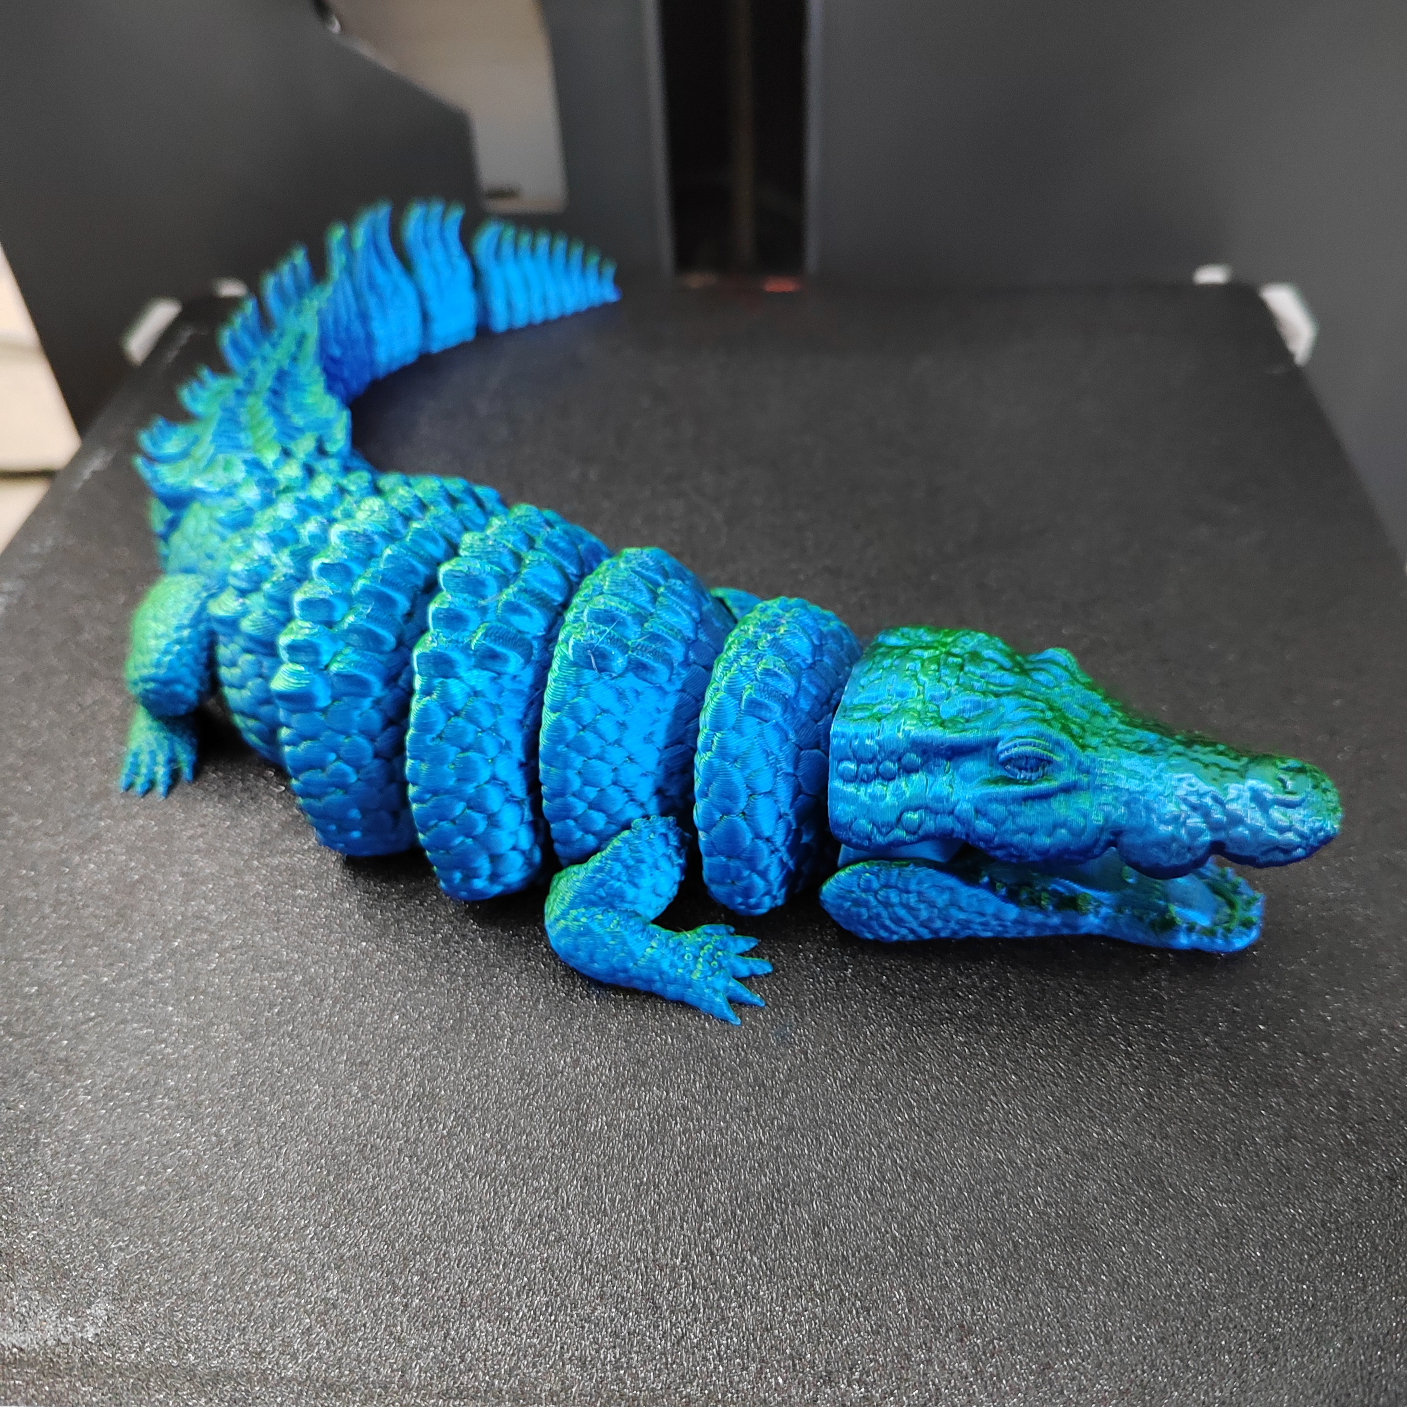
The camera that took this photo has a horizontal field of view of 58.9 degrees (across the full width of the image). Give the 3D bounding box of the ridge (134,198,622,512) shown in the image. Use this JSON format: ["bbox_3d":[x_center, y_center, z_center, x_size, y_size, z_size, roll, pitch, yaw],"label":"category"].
[{"bbox_3d":[-0.071,-0.072,0.252,0.055,0.036,0.139,14,47,17],"label":"ridge"}]

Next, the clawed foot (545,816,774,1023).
[{"bbox_3d":[-0.006,0.026,0.159,0.030,0.022,0.015,8,46,12],"label":"clawed foot"}]

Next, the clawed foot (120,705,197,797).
[{"bbox_3d":[-0.085,0.006,0.193,0.012,0.009,0.015,2,45,6],"label":"clawed foot"}]

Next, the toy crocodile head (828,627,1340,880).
[{"bbox_3d":[0.048,0.005,0.154,0.061,0.030,0.033,10,46,13],"label":"toy crocodile head"}]

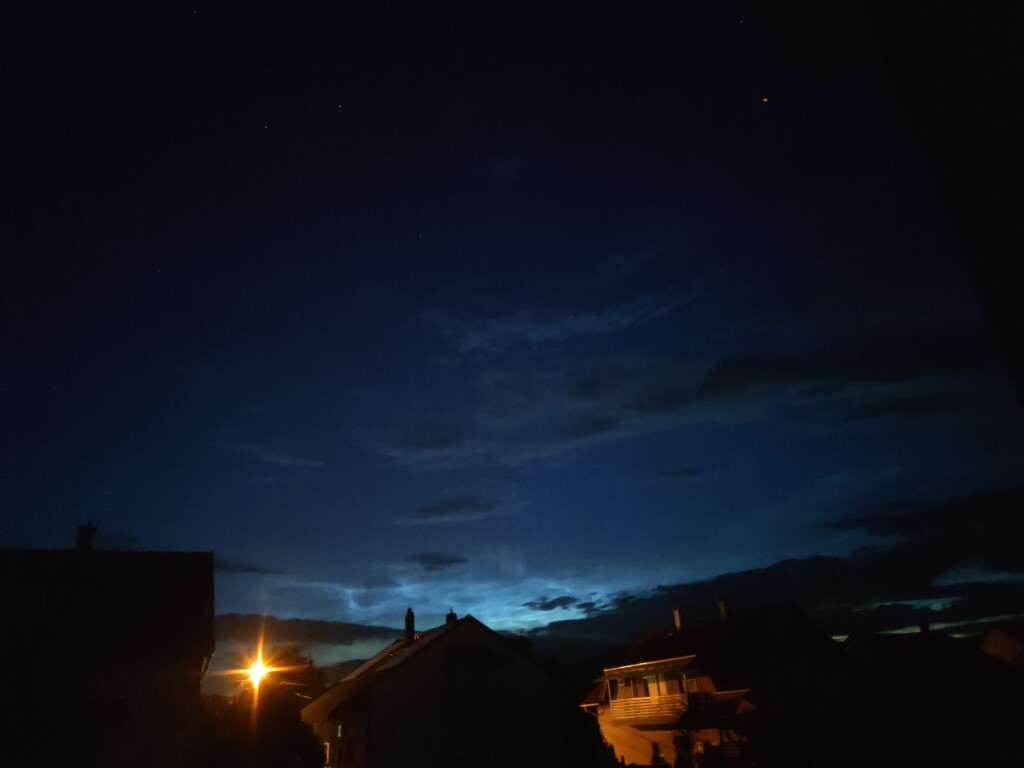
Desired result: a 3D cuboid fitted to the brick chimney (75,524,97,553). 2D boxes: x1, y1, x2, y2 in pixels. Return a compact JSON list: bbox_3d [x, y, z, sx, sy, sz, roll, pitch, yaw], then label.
[{"bbox_3d":[-14.982,5.458,25.000,0.530,0.980,0.530,8,-27,-23],"label":"brick chimney"}]

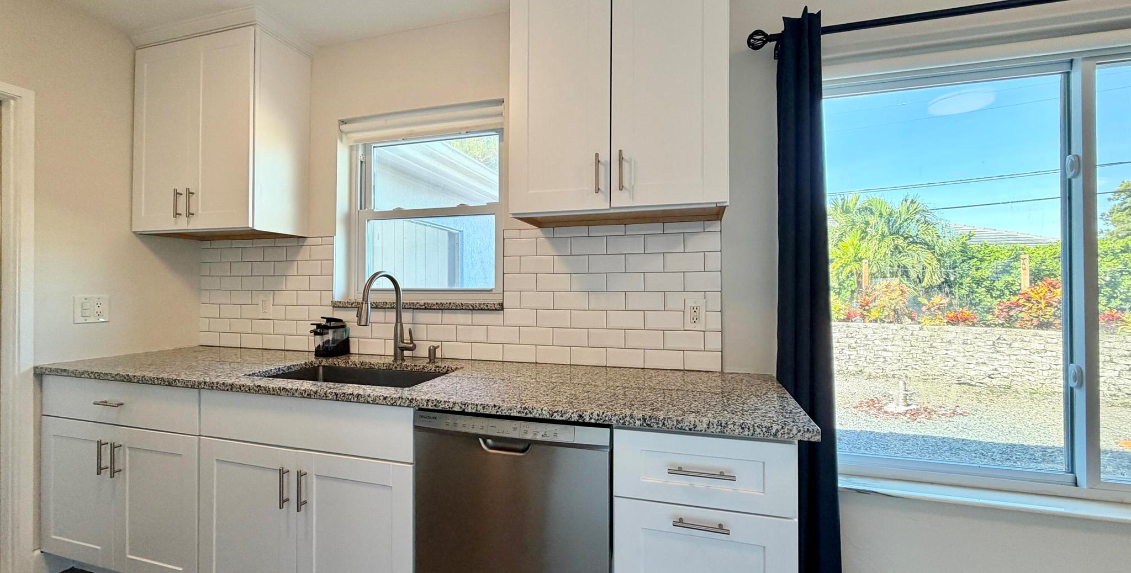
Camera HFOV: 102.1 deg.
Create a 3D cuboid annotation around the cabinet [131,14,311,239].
[{"bbox_3d":[-1.710,-0.726,2.297,0.760,0.945,0.315,0,-1,17],"label":"cabinet"}]

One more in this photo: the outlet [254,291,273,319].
[{"bbox_3d":[-1.572,0.109,2.398,0.086,0.126,0.012,0,-1,17],"label":"outlet"}]

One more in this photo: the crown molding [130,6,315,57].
[{"bbox_3d":[-1.689,-1.194,2.280,0.790,0.072,0.345,0,-1,17],"label":"crown molding"}]

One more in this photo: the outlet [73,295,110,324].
[{"bbox_3d":[-2.153,0.103,2.083,0.010,0.121,0.125,0,-1,17],"label":"outlet"}]

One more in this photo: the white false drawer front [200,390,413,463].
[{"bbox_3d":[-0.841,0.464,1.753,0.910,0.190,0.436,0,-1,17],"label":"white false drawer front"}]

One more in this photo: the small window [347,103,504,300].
[{"bbox_3d":[-0.684,-0.379,2.255,0.910,0.895,0.100,0,-1,17],"label":"small window"}]

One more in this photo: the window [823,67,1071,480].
[{"bbox_3d":[1.331,-0.051,1.663,0.810,1.440,0.090,0,-1,17],"label":"window"}]

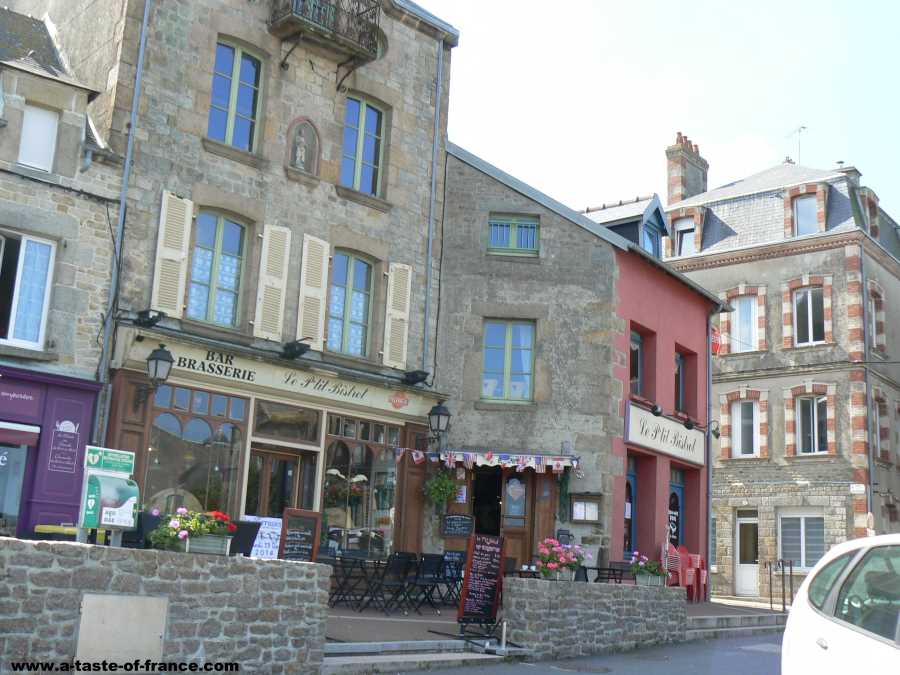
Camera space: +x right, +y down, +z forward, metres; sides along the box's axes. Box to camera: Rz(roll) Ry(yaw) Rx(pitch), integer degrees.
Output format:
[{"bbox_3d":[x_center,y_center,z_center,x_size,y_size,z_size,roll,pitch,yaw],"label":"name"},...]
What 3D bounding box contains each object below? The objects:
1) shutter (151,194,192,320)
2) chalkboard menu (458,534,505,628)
[{"bbox_3d":[-4.067,-1.215,16.046,0.500,1.840,0.050,15,-18,-40],"label":"shutter"},{"bbox_3d":[0.376,2.838,12.795,0.480,1.050,0.350,0,-14,12],"label":"chalkboard menu"}]

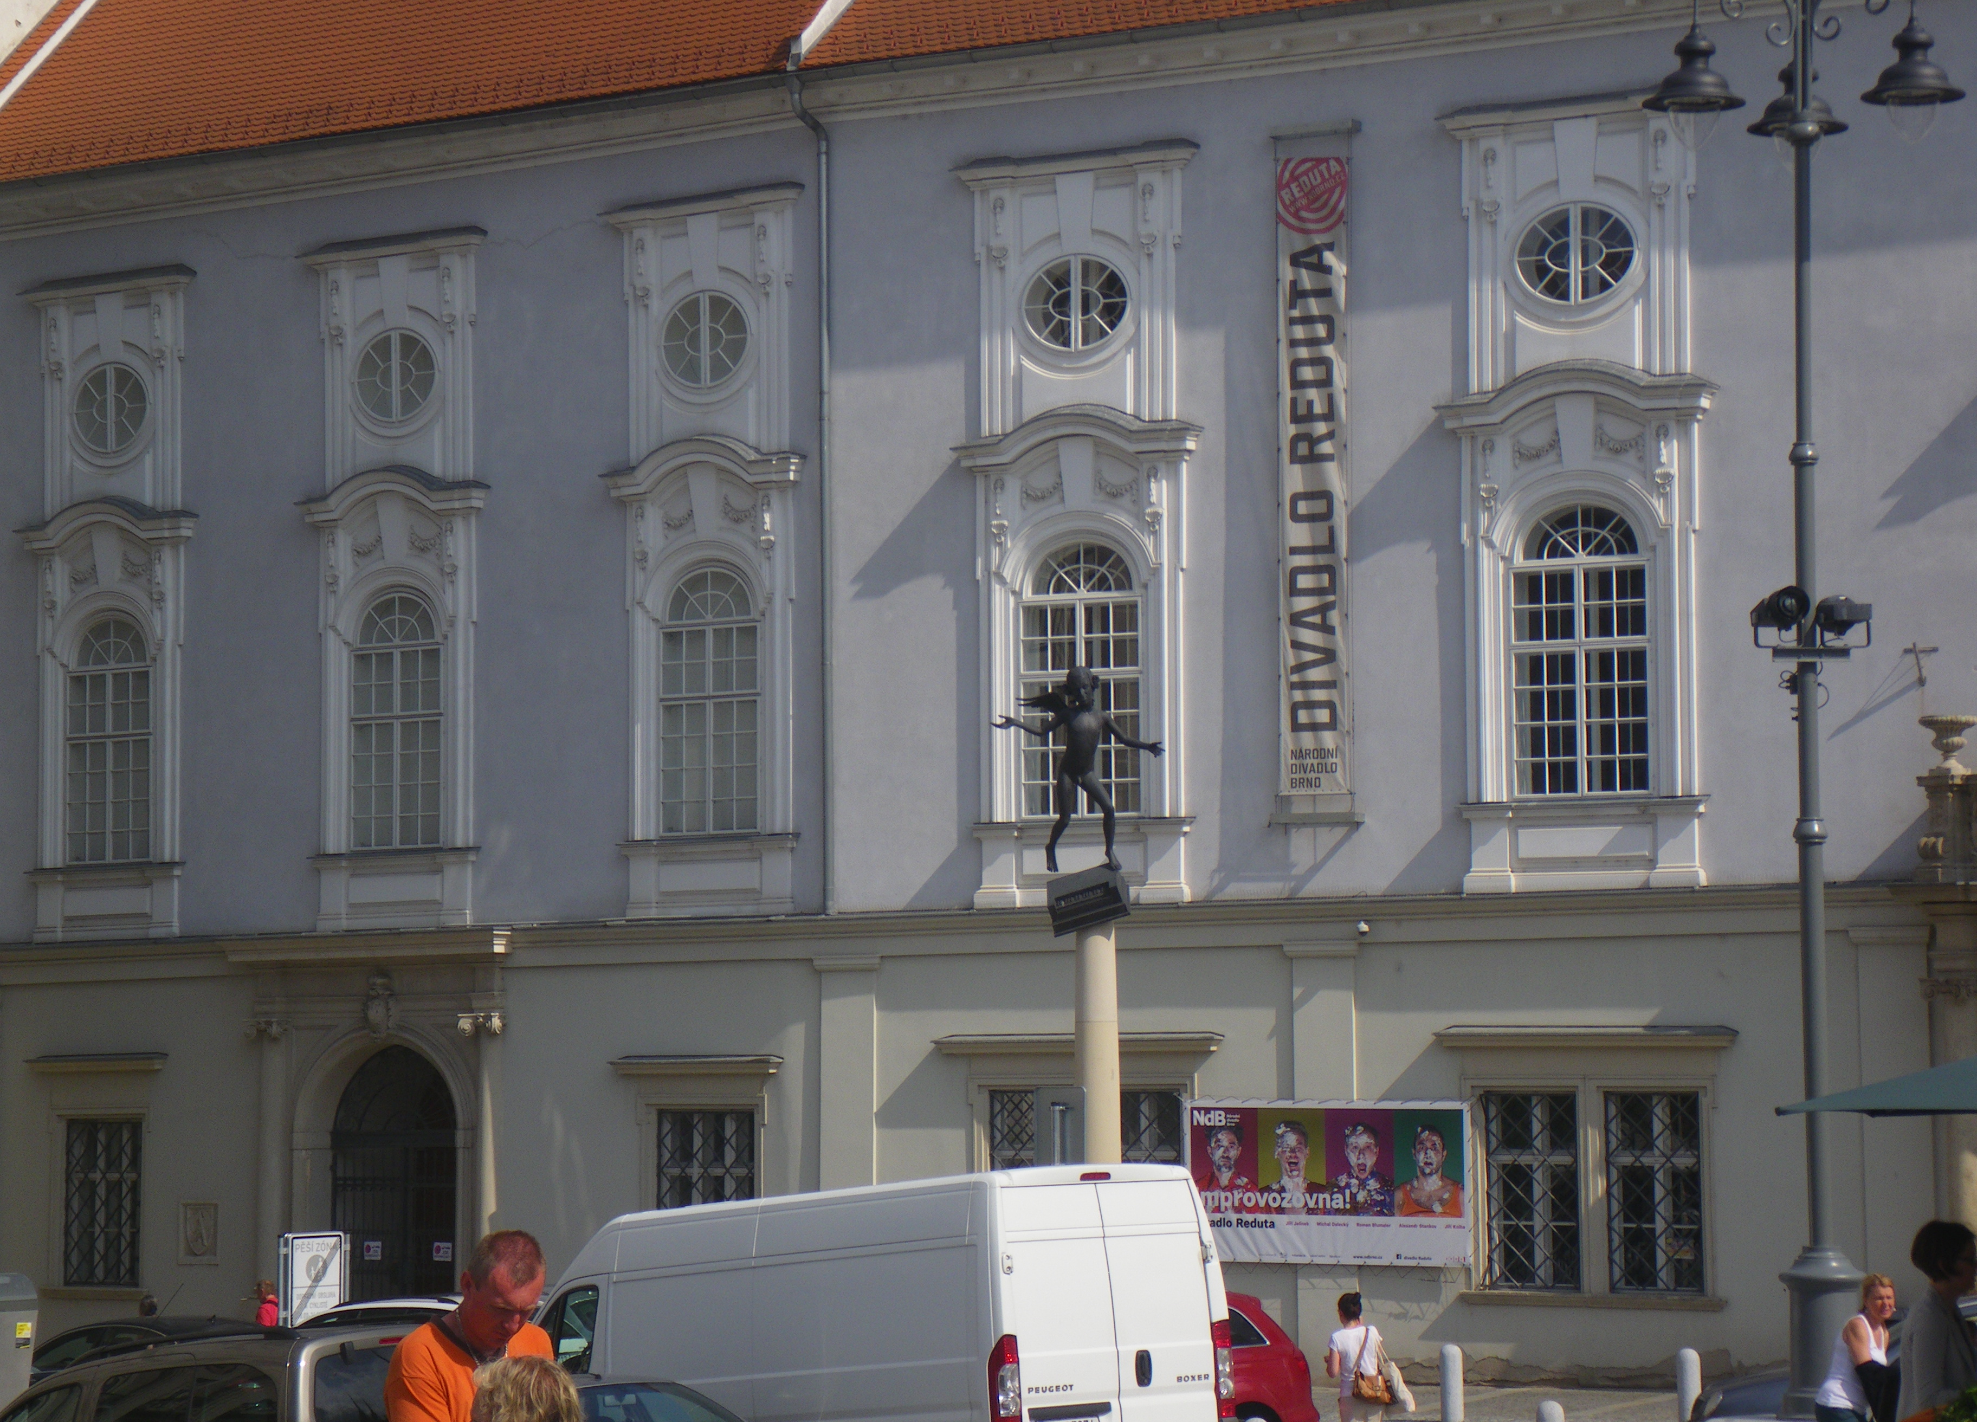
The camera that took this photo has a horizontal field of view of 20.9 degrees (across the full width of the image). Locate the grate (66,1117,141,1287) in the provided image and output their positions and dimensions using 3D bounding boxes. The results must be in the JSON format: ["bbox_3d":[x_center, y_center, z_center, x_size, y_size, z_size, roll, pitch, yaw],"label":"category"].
[{"bbox_3d":[-11.710,6.499,71.024,1.292,2.215,0.100,-4,-6,36],"label":"grate"}]

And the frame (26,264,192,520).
[{"bbox_3d":[-11.136,-4.017,67.920,2.517,3.009,0.400,-4,-5,35],"label":"frame"}]

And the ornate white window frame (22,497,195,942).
[{"bbox_3d":[-11.705,0.136,71.270,2.845,5.774,0.450,-4,-6,36],"label":"ornate white window frame"}]

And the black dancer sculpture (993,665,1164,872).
[{"bbox_3d":[0.791,0.507,47.000,1.350,1.812,0.800,1,-5,-15],"label":"black dancer sculpture"}]

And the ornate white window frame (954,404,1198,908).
[{"bbox_3d":[0.949,-0.574,59.369,2.793,5.416,0.450,-3,-5,30],"label":"ornate white window frame"}]

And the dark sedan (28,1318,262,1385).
[{"bbox_3d":[-7.069,5.912,45.944,4.500,1.450,1.780,-4,-6,40],"label":"dark sedan"}]

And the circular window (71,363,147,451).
[{"bbox_3d":[-11.746,-4.053,71.837,1.253,1.096,0.150,-4,-6,36],"label":"circular window"}]

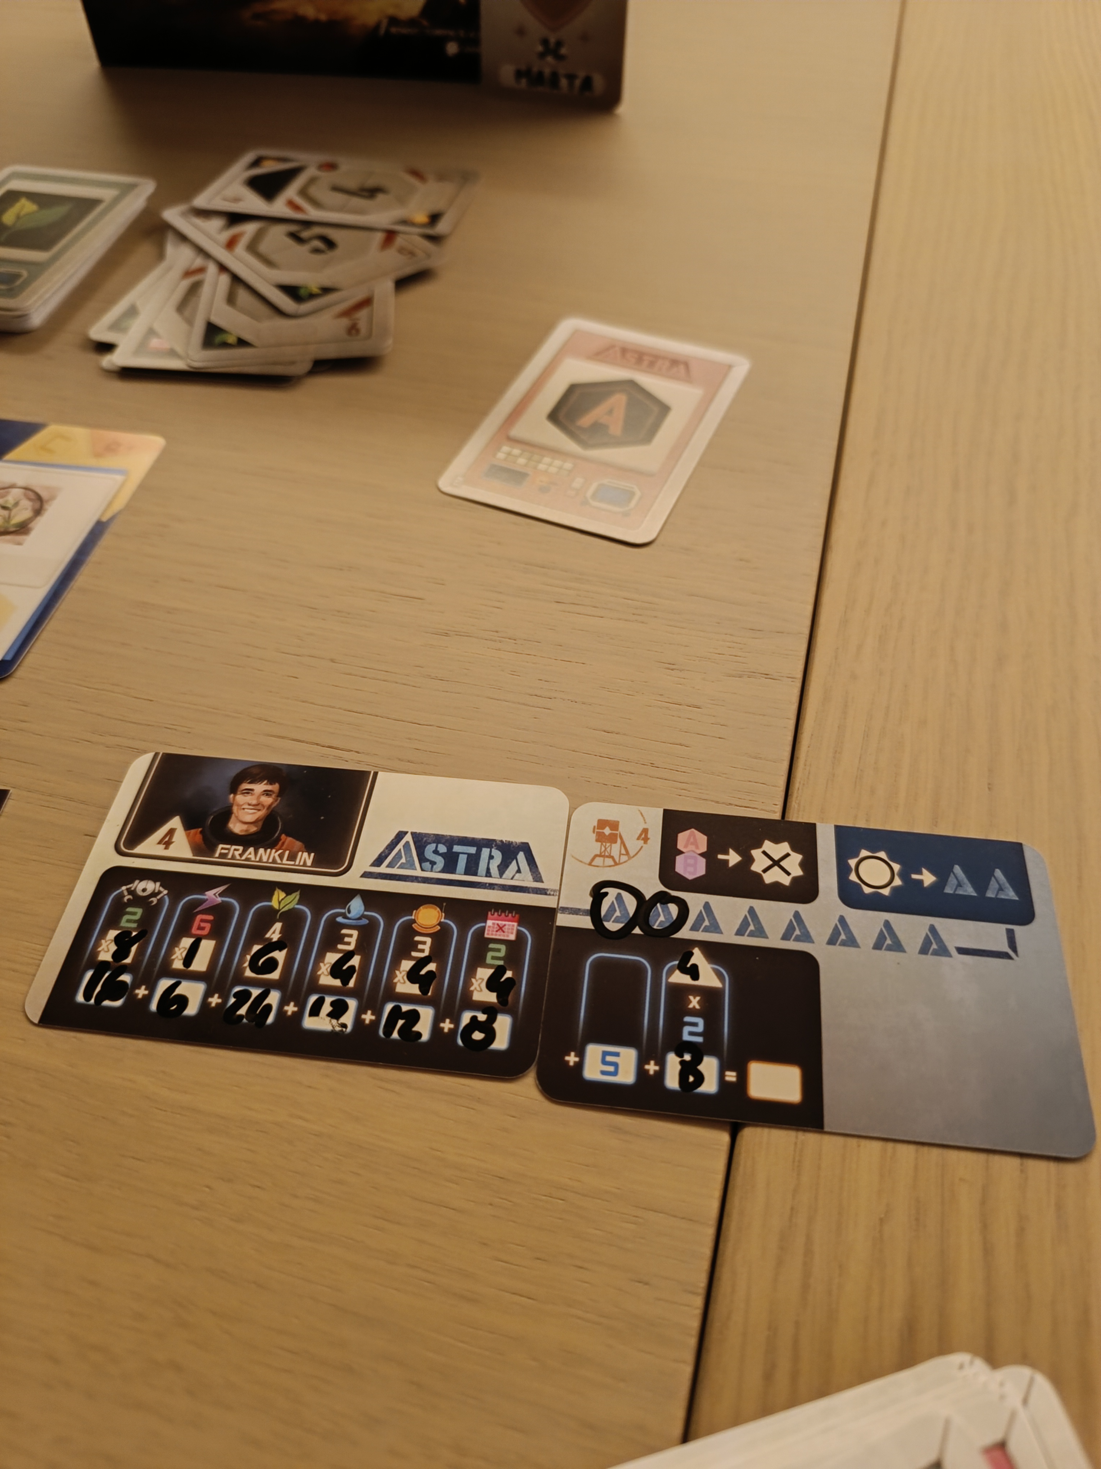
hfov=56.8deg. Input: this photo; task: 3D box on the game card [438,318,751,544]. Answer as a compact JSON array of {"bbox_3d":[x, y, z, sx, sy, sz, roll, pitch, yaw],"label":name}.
[{"bbox_3d":[0.015,-0.091,0.294,0.063,0.001,0.088,19,57,16],"label":"game card"}]

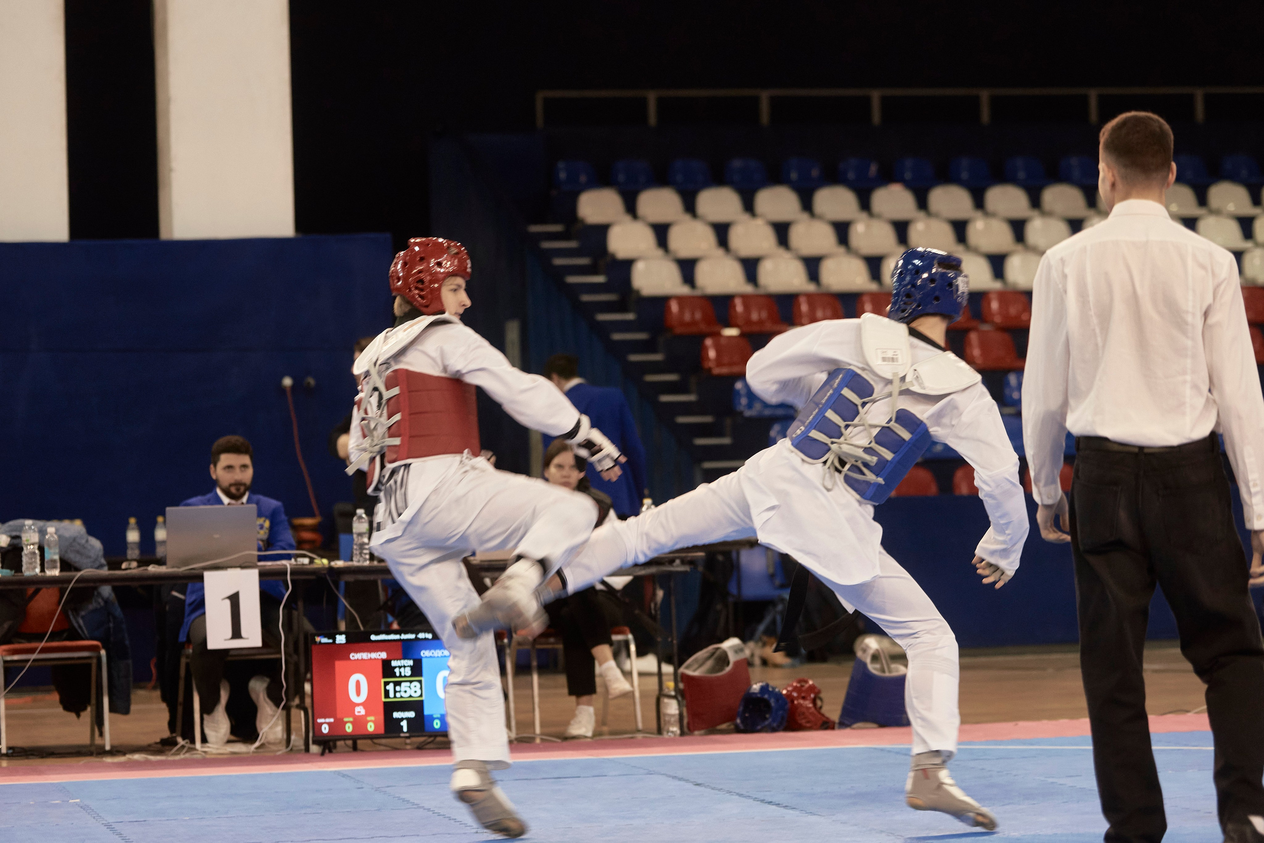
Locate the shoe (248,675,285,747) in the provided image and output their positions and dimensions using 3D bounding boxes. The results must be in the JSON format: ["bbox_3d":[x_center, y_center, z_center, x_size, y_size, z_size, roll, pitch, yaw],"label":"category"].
[{"bbox_3d":[-1.535,1.213,14.750,0.130,0.280,0.250,-1,-2,-9],"label":"shoe"}]

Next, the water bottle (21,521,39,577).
[{"bbox_3d":[-2.363,0.497,13.800,0.068,0.222,0.068,-1,-2,-13],"label":"water bottle"}]

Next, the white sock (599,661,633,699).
[{"bbox_3d":[-0.059,1.066,14.450,0.100,0.125,0.250,-18,5,-28],"label":"white sock"}]

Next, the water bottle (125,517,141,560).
[{"bbox_3d":[-2.559,0.602,18.000,0.064,0.222,0.064,-2,-2,0],"label":"water bottle"}]

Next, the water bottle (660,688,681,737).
[{"bbox_3d":[0.160,1.181,14.420,0.066,0.224,0.066,-2,-2,0],"label":"water bottle"}]

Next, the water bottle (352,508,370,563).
[{"bbox_3d":[-1.108,0.466,14.350,0.068,0.222,0.068,-1,-2,-13],"label":"water bottle"}]

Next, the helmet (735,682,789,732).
[{"bbox_3d":[0.540,1.184,14.600,0.200,0.208,0.230,-2,-2,19],"label":"helmet"}]

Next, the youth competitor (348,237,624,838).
[{"bbox_3d":[-0.416,0.328,9.970,0.740,1.660,0.540,-1,-2,-24],"label":"youth competitor"}]

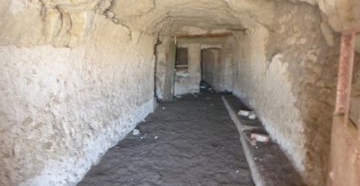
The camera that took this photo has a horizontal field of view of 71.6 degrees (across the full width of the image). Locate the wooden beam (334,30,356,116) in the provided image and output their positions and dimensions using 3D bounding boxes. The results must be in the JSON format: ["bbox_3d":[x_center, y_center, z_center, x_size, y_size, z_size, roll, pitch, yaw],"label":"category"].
[{"bbox_3d":[1.227,-0.137,1.850,0.090,0.640,0.070,2,7,14],"label":"wooden beam"}]

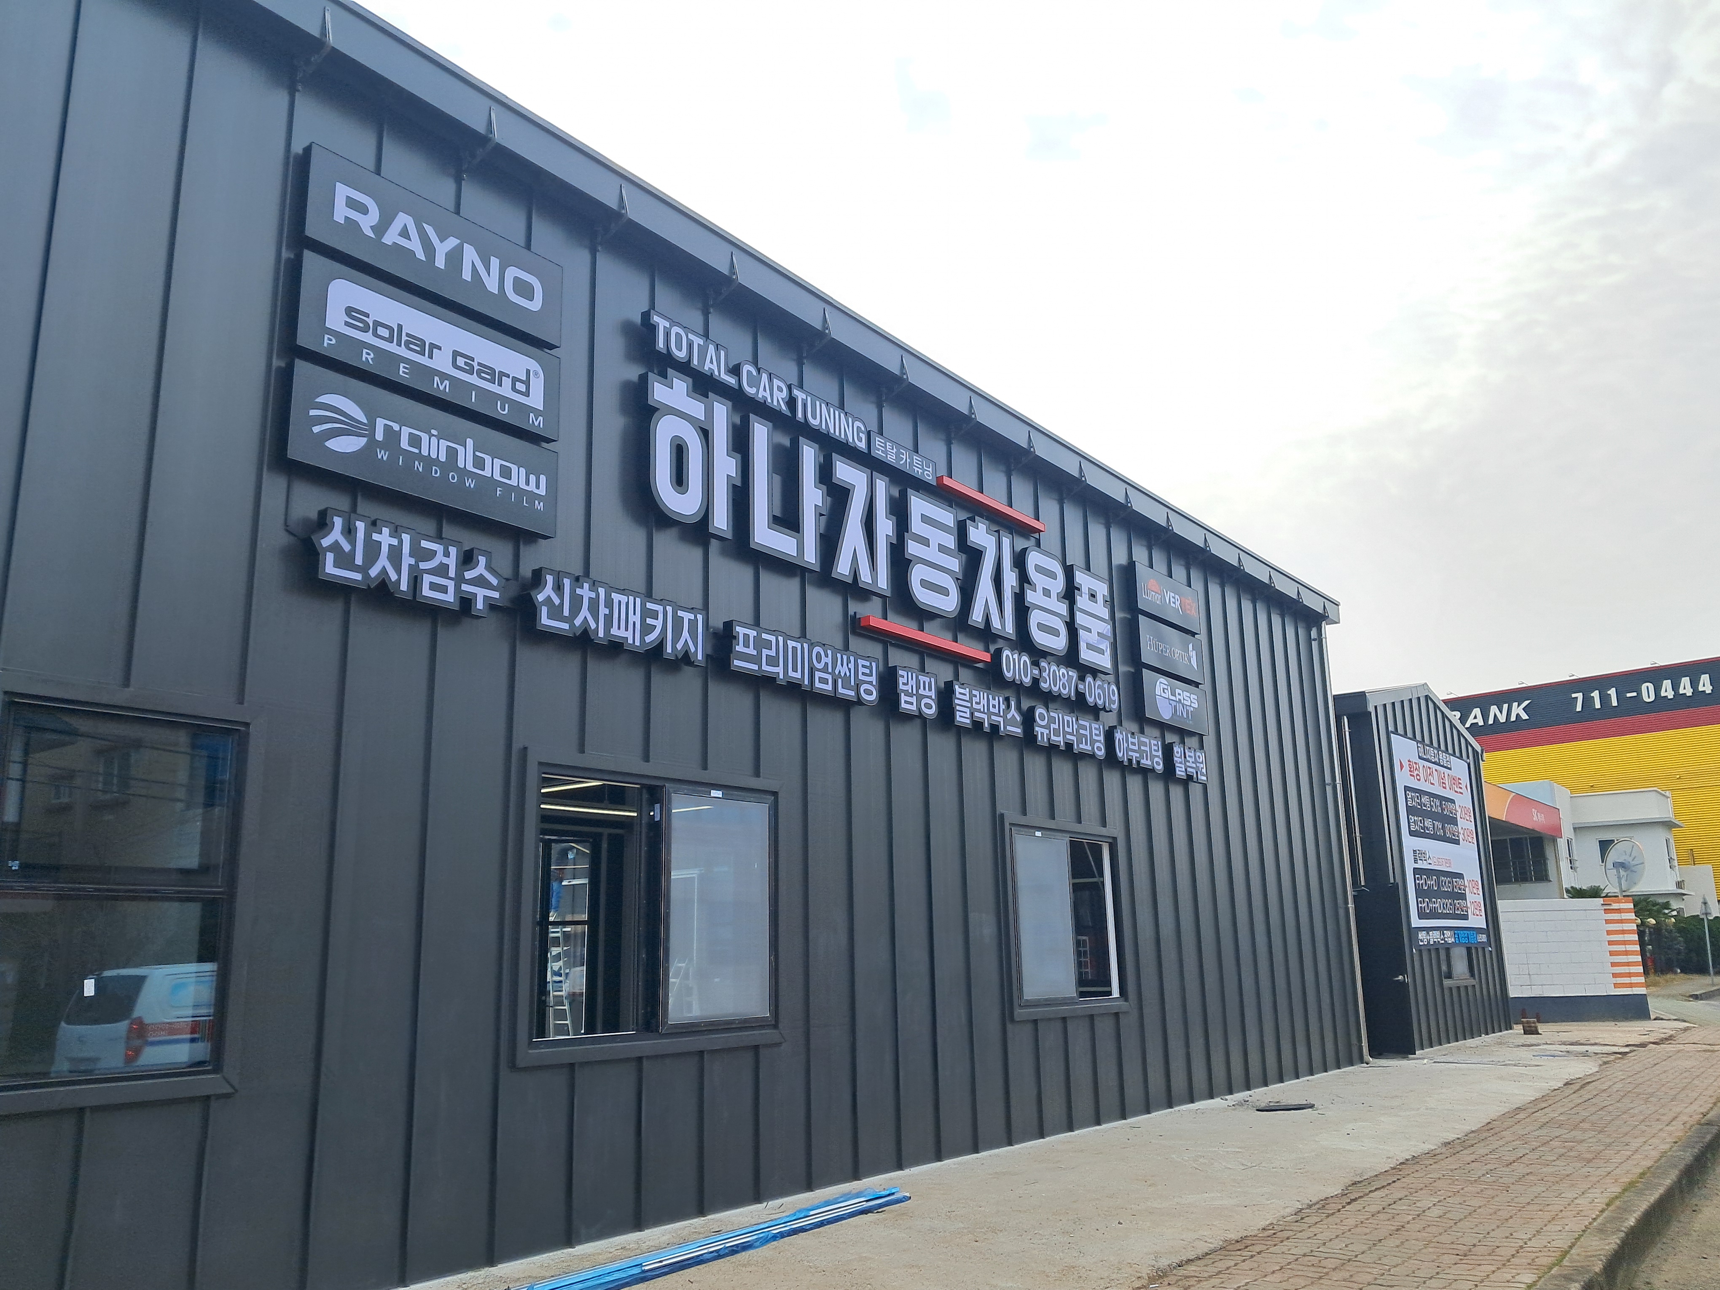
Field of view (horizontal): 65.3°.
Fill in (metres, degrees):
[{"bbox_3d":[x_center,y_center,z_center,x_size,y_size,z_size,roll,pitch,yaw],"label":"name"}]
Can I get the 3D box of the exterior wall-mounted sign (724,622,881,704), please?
[{"bbox_3d":[-0.366,0.146,9.162,0.080,0.372,1.590,-11,-16,36],"label":"exterior wall-mounted sign"}]

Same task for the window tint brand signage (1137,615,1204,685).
[{"bbox_3d":[3.284,0.075,14.202,0.080,0.507,1.582,-11,-16,36],"label":"window tint brand signage"}]

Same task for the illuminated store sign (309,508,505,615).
[{"bbox_3d":[-2.247,-0.384,6.712,0.080,0.361,1.126,-11,-16,36],"label":"illuminated store sign"}]

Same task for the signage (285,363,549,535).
[{"bbox_3d":[-2.209,-0.969,6.917,0.080,0.498,1.599,-11,-16,36],"label":"signage"}]

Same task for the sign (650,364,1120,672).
[{"bbox_3d":[0.539,-0.735,10.636,0.080,1.030,6.219,-11,-16,36],"label":"sign"}]

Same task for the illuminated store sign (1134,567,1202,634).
[{"bbox_3d":[3.275,-0.477,14.332,0.080,0.498,1.590,-11,-16,36],"label":"illuminated store sign"}]

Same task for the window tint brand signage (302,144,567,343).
[{"bbox_3d":[-2.235,-2.080,7.169,0.080,0.504,1.590,-11,-16,36],"label":"window tint brand signage"}]

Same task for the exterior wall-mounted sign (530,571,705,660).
[{"bbox_3d":[-1.399,-0.141,7.816,0.080,0.361,1.375,-11,-16,36],"label":"exterior wall-mounted sign"}]

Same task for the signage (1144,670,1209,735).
[{"bbox_3d":[3.295,0.623,14.074,0.080,0.496,1.588,-11,-16,36],"label":"signage"}]

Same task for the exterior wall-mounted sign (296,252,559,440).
[{"bbox_3d":[-2.222,-1.524,7.042,0.080,0.501,1.593,-11,-16,36],"label":"exterior wall-mounted sign"}]

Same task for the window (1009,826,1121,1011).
[{"bbox_3d":[1.821,2.428,11.878,0.130,1.527,1.961,-11,-16,36],"label":"window"}]

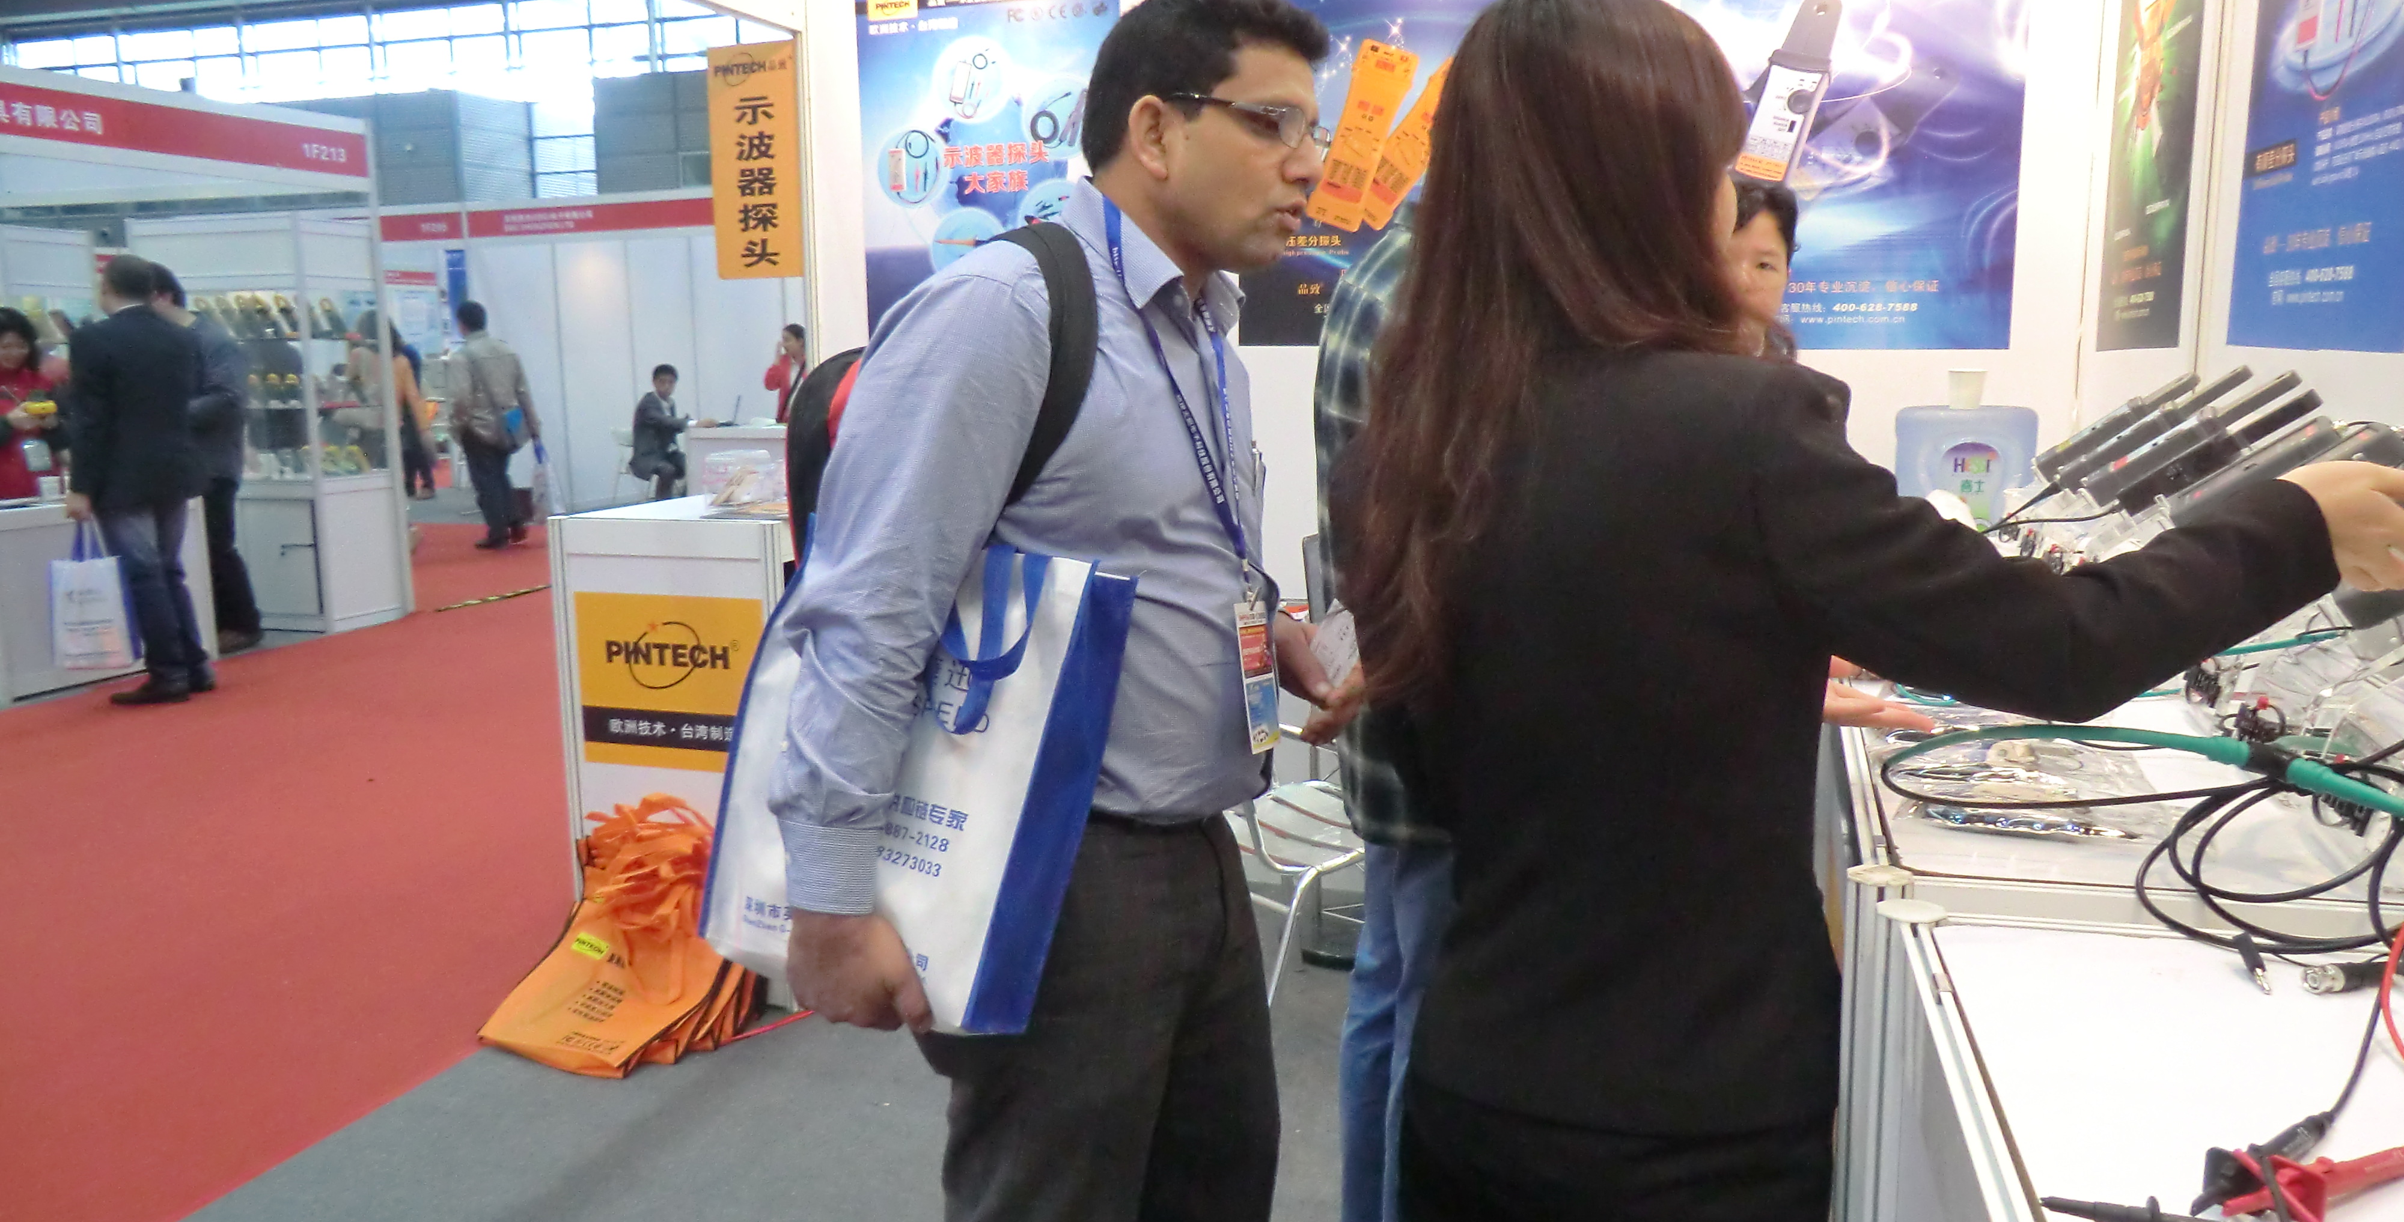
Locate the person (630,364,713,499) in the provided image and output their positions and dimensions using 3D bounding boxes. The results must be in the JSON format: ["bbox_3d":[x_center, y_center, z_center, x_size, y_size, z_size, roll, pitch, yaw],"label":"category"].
[{"bbox_3d":[-4.258,-1.346,13.388,0.680,1.260,0.490,4,10,28],"label":"person"}]

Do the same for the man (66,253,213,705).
[{"bbox_3d":[-4.140,-0.516,6.524,0.360,1.720,0.530,2,9,17],"label":"man"}]

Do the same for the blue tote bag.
[{"bbox_3d":[-0.256,0.133,1.493,0.310,0.400,0.090,10,-8,30],"label":"blue tote bag"}]

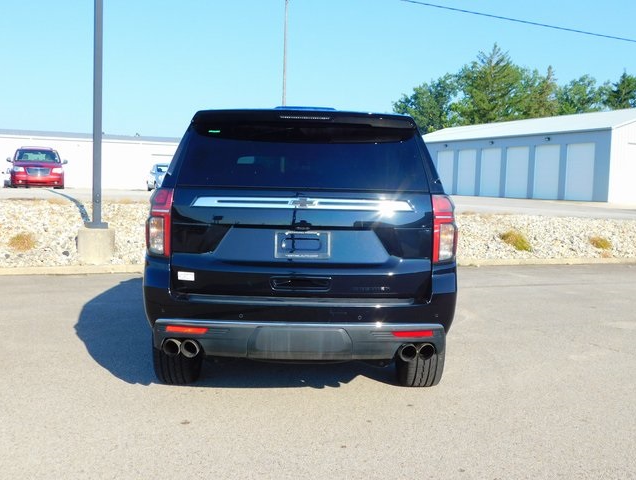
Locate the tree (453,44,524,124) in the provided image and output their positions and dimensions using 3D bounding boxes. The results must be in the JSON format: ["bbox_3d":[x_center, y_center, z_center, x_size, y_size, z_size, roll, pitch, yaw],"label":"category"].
[{"bbox_3d":[17.062,-11.824,74.000,7.405,15.534,7.405,2,4,0],"label":"tree"}]

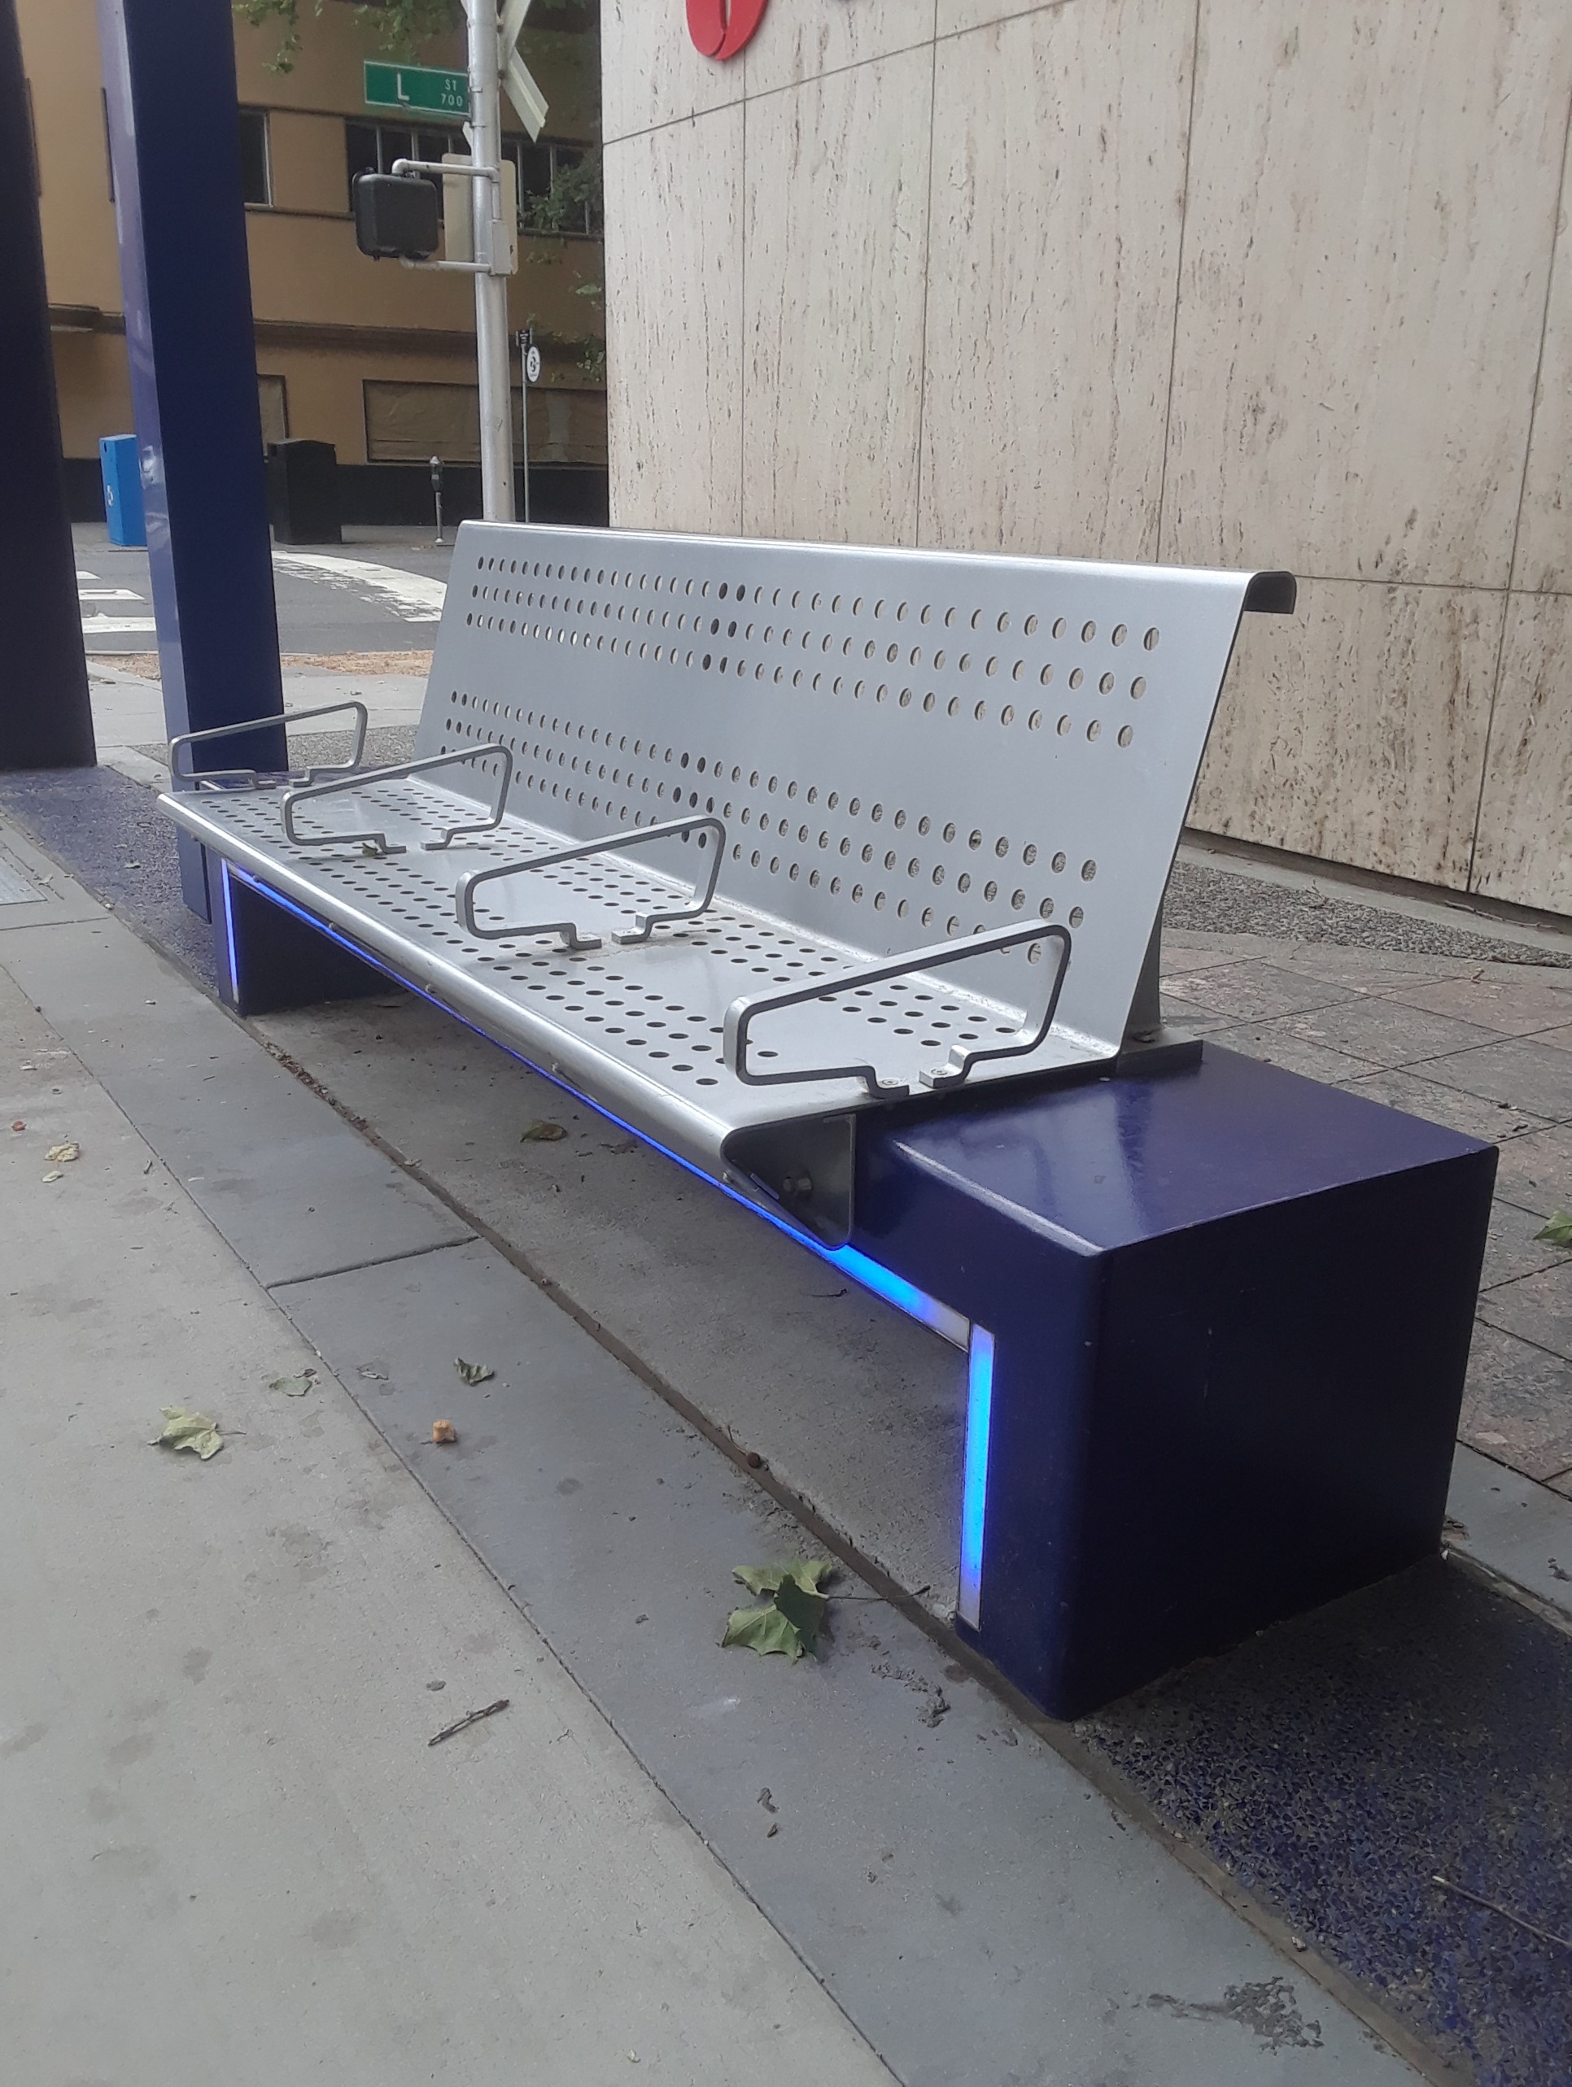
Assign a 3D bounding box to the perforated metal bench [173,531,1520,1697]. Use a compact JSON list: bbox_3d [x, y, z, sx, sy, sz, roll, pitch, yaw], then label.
[{"bbox_3d":[-0.318,-0.234,2.666,0.678,0.972,2.726,-10,20,-30],"label":"perforated metal bench"}]

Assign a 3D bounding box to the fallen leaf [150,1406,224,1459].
[{"bbox_3d":[-0.693,0.441,2.074,0.090,0.026,0.092,-6,18,-19],"label":"fallen leaf"}]

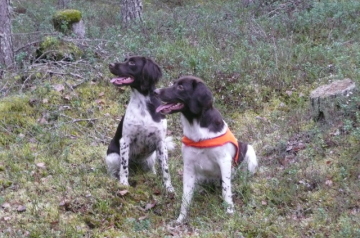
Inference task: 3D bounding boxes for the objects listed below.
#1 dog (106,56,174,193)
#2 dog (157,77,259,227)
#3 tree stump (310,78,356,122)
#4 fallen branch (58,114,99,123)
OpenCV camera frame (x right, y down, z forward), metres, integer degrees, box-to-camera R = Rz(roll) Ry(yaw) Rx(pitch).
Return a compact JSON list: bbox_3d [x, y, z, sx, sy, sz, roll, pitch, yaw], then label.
[{"bbox_3d":[-0.195,-0.022,5.065,0.360,0.690,0.600,-4,13,-18],"label":"dog"},{"bbox_3d":[0.130,0.080,4.627,0.400,0.680,0.630,6,14,26],"label":"dog"},{"bbox_3d":[1.090,-0.147,6.625,0.320,0.260,0.320,0,12,0],"label":"tree stump"},{"bbox_3d":[-0.700,-0.003,6.483,0.280,0.040,0.080,0,12,0],"label":"fallen branch"}]

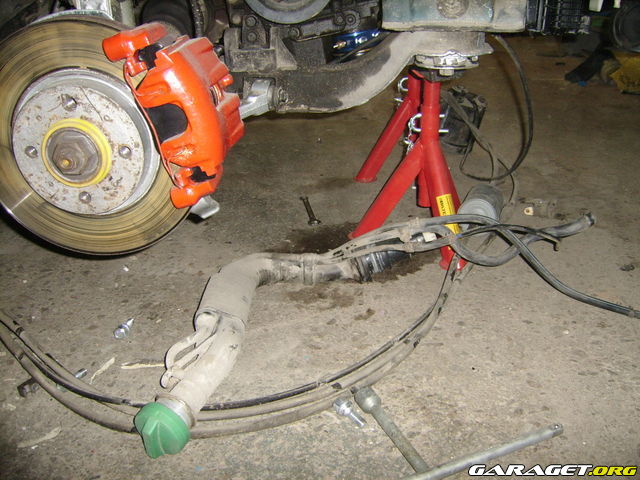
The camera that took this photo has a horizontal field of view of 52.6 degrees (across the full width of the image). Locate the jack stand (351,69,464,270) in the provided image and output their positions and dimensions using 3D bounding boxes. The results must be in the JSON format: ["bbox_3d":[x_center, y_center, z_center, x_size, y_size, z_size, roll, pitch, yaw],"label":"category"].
[{"bbox_3d":[0.240,-0.170,1.337,0.270,0.360,0.240,20,29,39],"label":"jack stand"}]

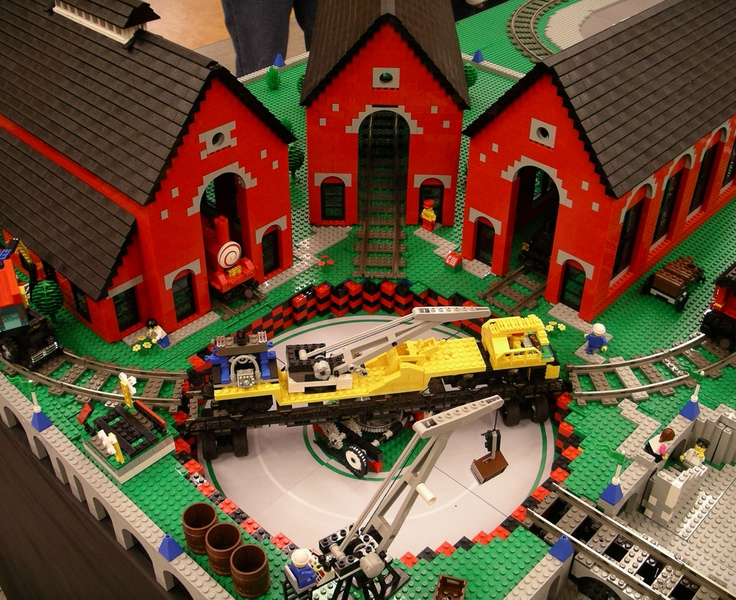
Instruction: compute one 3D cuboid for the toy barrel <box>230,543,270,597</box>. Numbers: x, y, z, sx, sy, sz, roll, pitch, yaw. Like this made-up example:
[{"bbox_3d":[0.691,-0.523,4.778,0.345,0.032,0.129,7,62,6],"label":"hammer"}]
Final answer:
[{"bbox_3d":[-0.098,0.227,0.715,0.033,0.034,0.033,0,38,-1],"label":"toy barrel"}]

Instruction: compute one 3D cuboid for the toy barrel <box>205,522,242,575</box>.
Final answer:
[{"bbox_3d":[-0.122,0.211,0.726,0.032,0.034,0.032,0,36,0],"label":"toy barrel"}]

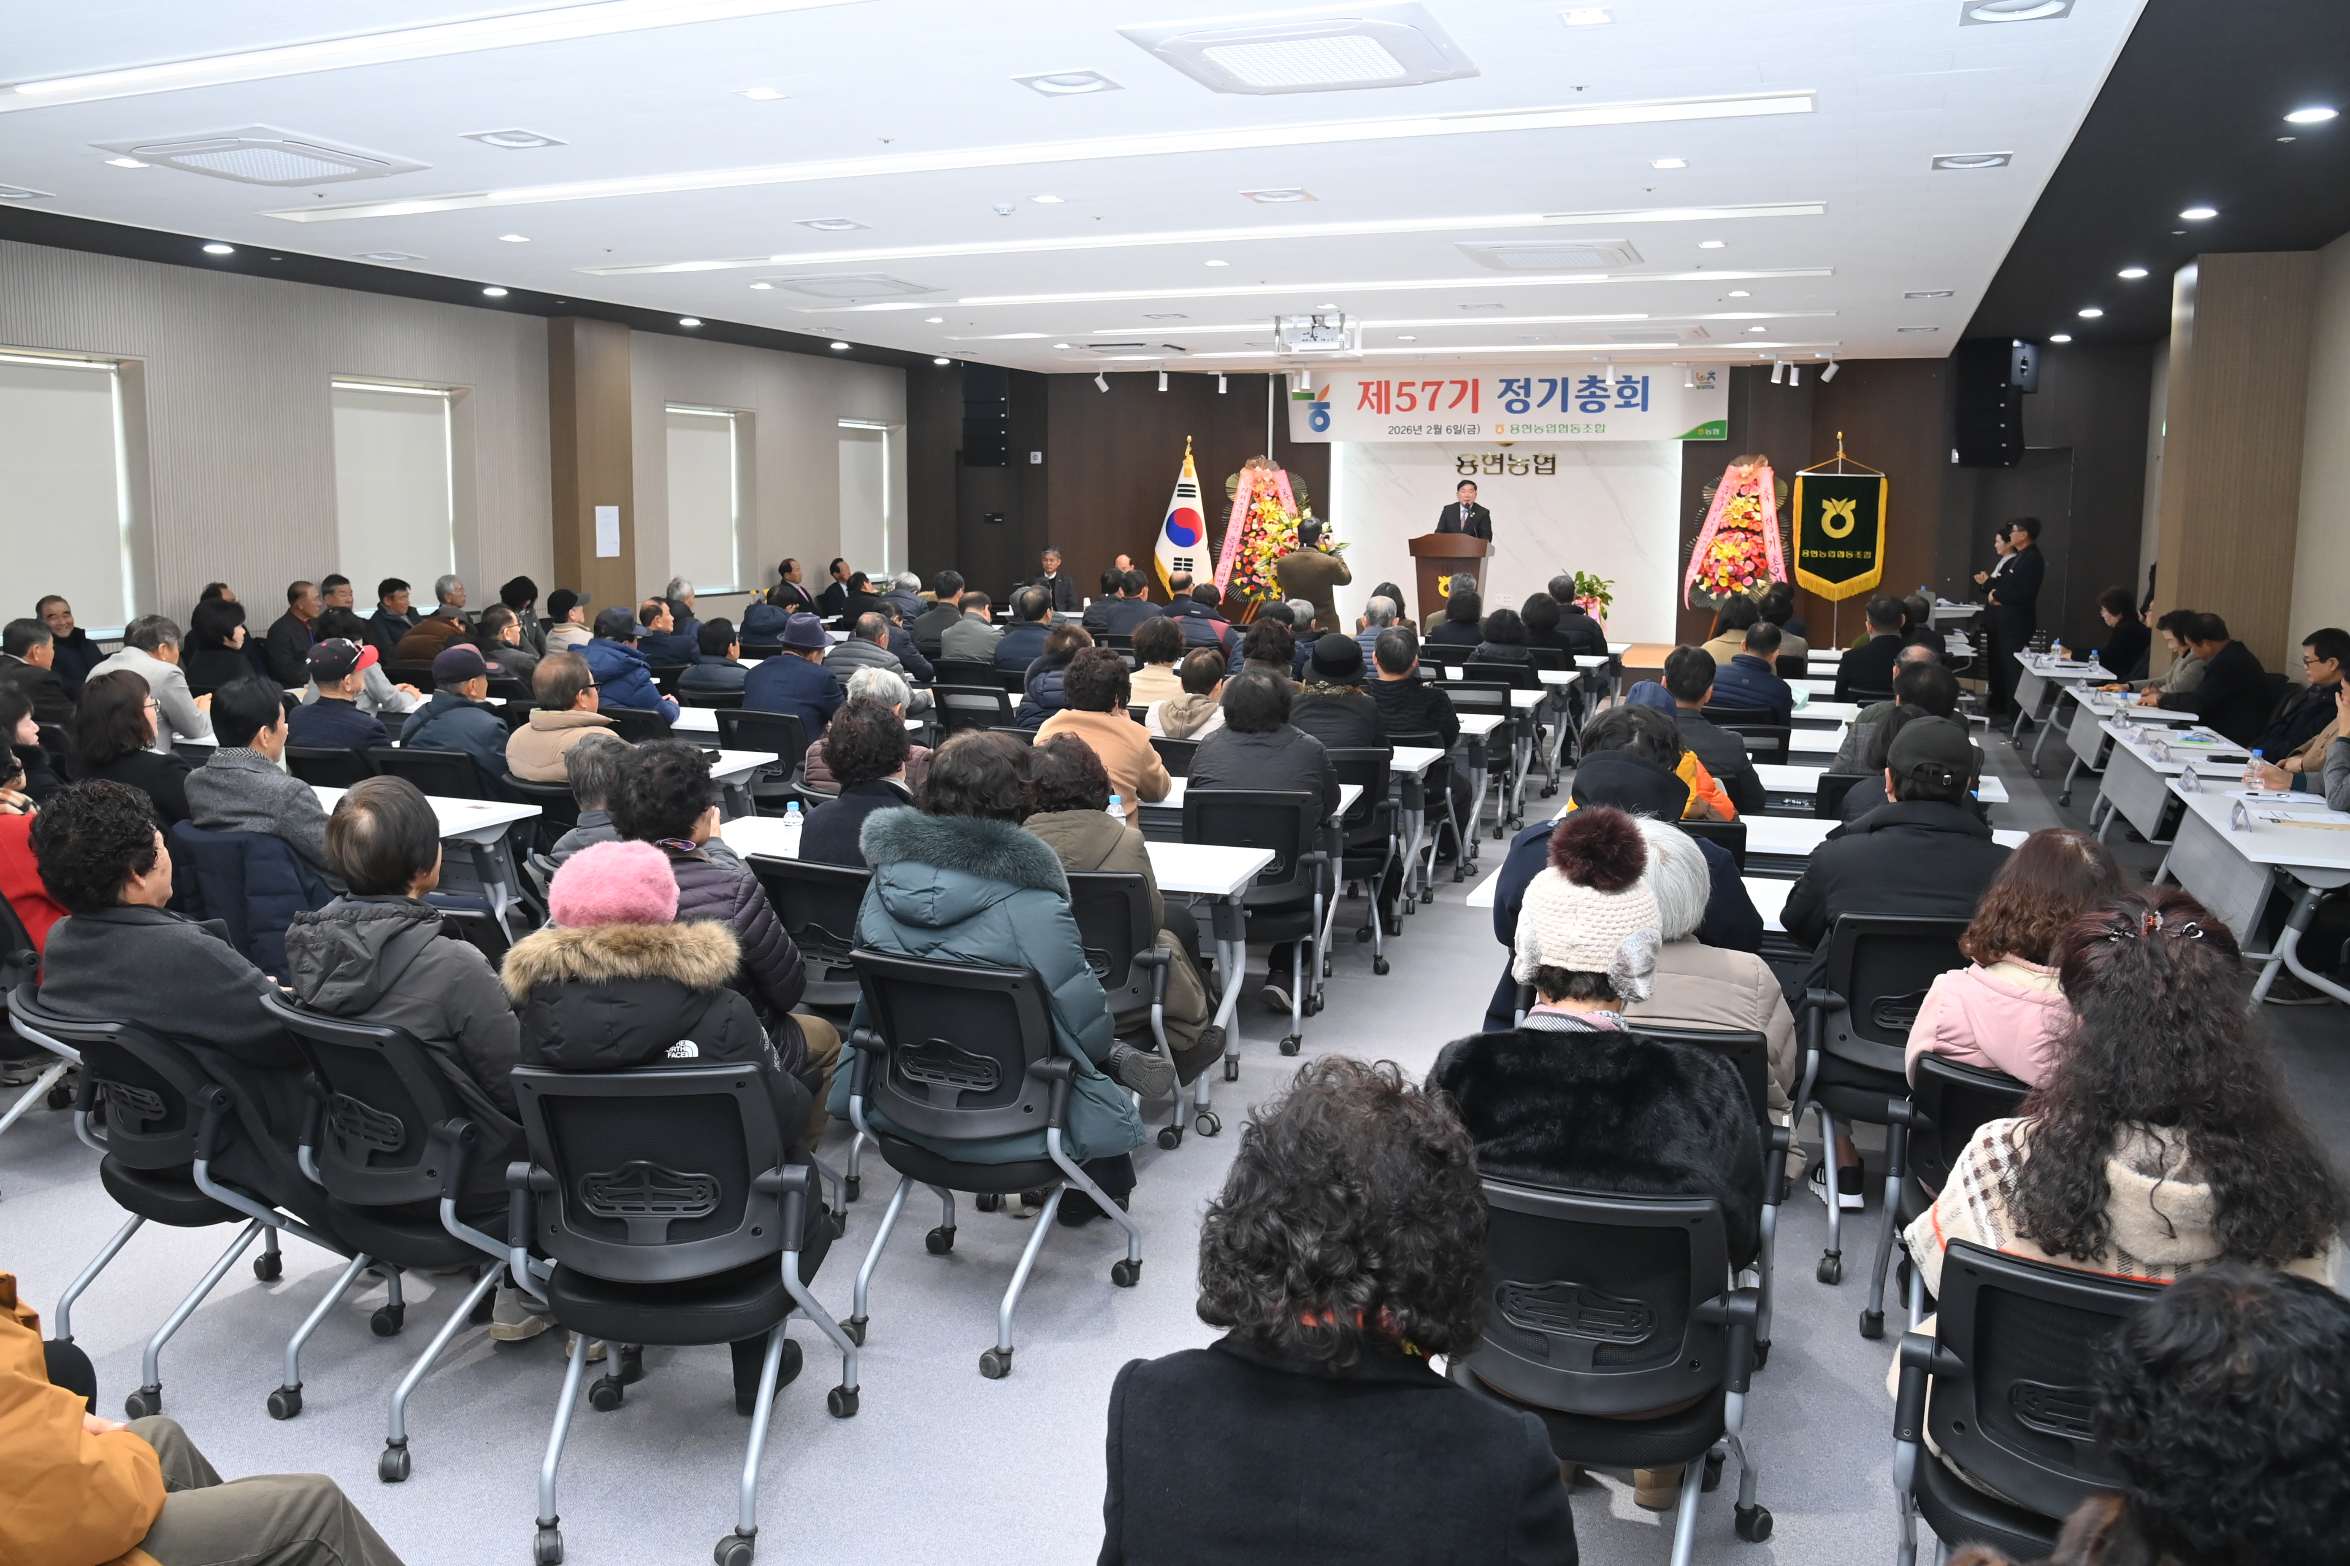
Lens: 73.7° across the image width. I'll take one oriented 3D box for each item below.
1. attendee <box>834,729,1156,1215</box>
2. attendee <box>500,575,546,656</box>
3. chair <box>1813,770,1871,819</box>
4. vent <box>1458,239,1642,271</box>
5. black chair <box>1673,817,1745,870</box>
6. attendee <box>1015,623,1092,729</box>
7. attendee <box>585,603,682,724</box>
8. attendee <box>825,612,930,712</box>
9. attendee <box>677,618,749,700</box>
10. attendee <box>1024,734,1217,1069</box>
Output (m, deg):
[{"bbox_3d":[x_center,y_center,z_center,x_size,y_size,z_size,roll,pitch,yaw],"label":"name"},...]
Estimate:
[{"bbox_3d":[-0.364,0.505,3.682,0.590,1.300,0.760,6,11,25],"label":"attendee"},{"bbox_3d":[-4.498,-0.818,10.916,0.750,1.220,0.500,2,10,8],"label":"attendee"},{"bbox_3d":[2.522,0.366,5.751,0.550,0.840,0.560,4,11,17],"label":"chair"},{"bbox_3d":[2.214,-3.079,9.178,0.950,0.060,0.930,5,11,22],"label":"vent"},{"bbox_3d":[1.565,0.491,5.002,0.550,0.840,0.560,4,11,17],"label":"black chair"},{"bbox_3d":[-0.414,-0.068,7.011,0.520,1.280,0.780,5,11,27],"label":"attendee"},{"bbox_3d":[-2.735,-0.229,7.830,0.550,1.300,0.800,6,11,31],"label":"attendee"},{"bbox_3d":[-1.577,-0.291,8.281,0.580,1.200,0.820,6,12,28],"label":"attendee"},{"bbox_3d":[-2.085,-0.215,7.552,0.500,1.200,0.680,5,11,22],"label":"attendee"},{"bbox_3d":[-0.215,0.420,4.521,0.530,1.180,0.800,3,10,11],"label":"attendee"}]

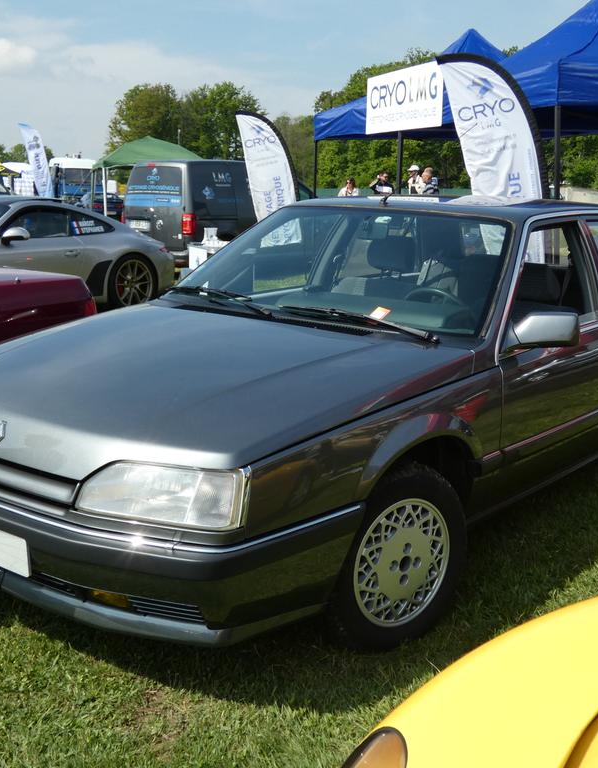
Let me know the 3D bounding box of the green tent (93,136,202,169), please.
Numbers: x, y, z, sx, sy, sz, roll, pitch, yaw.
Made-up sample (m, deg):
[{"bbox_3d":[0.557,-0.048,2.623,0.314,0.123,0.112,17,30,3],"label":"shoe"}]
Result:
[{"bbox_3d":[-4.247,-5.650,27.774,3.000,2.700,3.000,-3,12,-17],"label":"green tent"}]

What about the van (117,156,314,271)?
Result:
[{"bbox_3d":[-1.044,-3.416,19.571,1.920,1.950,4.750,10,15,40],"label":"van"}]

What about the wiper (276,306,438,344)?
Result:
[{"bbox_3d":[0.200,-0.233,3.455,0.712,0.060,0.070,15,19,39],"label":"wiper"}]

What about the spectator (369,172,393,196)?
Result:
[{"bbox_3d":[1.663,-3.348,19.658,0.550,1.780,0.360,-4,12,-17],"label":"spectator"}]

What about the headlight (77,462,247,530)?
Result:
[{"bbox_3d":[-0.331,0.260,2.450,0.460,0.155,0.190,7,14,28],"label":"headlight"}]

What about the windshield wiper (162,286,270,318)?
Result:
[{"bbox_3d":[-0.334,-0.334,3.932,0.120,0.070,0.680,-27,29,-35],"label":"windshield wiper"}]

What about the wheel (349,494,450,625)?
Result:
[{"bbox_3d":[0.272,0.530,3.011,0.410,0.410,0.160,-9,15,-39],"label":"wheel"}]

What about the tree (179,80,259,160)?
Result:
[{"bbox_3d":[-7.397,-22.567,91.984,8.000,11.200,8.000,0,12,0],"label":"tree"}]

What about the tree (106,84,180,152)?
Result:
[{"bbox_3d":[-15.961,-25.255,101.168,8.000,11.500,8.000,0,12,0],"label":"tree"}]

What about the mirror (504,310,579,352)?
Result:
[{"bbox_3d":[0.801,-0.176,3.200,0.220,0.140,0.150,10,15,38],"label":"mirror"}]

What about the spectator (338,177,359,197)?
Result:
[{"bbox_3d":[0.998,-3.316,19.711,0.480,1.670,0.320,5,12,21],"label":"spectator"}]

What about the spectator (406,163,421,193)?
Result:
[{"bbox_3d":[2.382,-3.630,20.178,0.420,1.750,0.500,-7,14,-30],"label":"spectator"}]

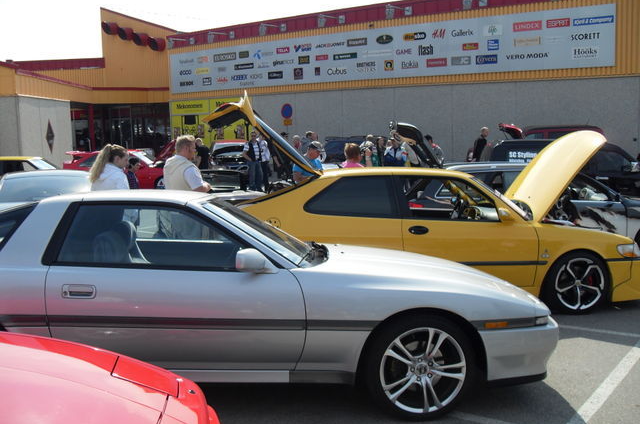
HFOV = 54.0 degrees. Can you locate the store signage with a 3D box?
[{"bbox_3d":[0.830,-5.857,24.124,19.435,1.791,0.080,5,9,36],"label":"store signage"}]

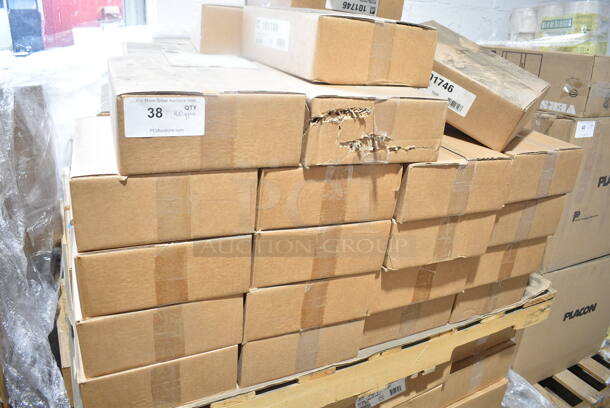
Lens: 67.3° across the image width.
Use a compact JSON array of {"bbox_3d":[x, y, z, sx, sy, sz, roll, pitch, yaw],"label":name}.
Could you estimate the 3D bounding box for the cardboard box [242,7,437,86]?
[{"bbox_3d":[0.053,-0.352,1.008,0.263,0.110,0.374,-7,26,-27],"label":"cardboard box"}]

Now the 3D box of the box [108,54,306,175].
[{"bbox_3d":[-0.224,-0.195,0.902,0.277,0.122,0.471,-4,24,-23],"label":"box"}]

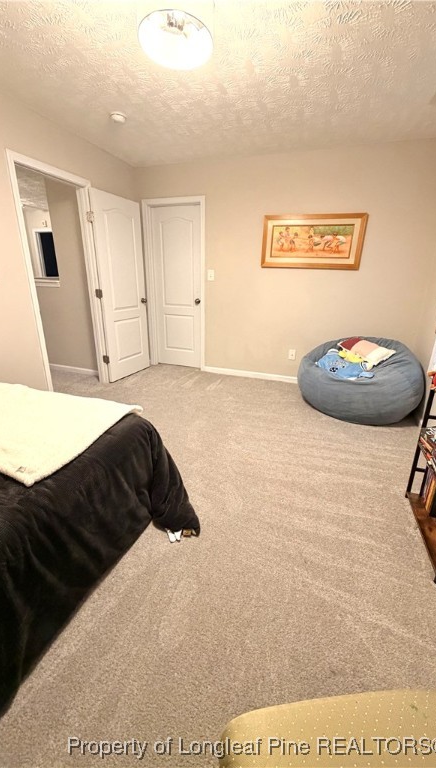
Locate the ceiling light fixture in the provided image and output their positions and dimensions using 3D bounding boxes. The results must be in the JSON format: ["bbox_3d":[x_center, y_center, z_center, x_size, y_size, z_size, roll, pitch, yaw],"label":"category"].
[{"bbox_3d":[-0.219,-1.763,1.629,0.375,0.100,0.375,1,20,0],"label":"ceiling light fixture"}]

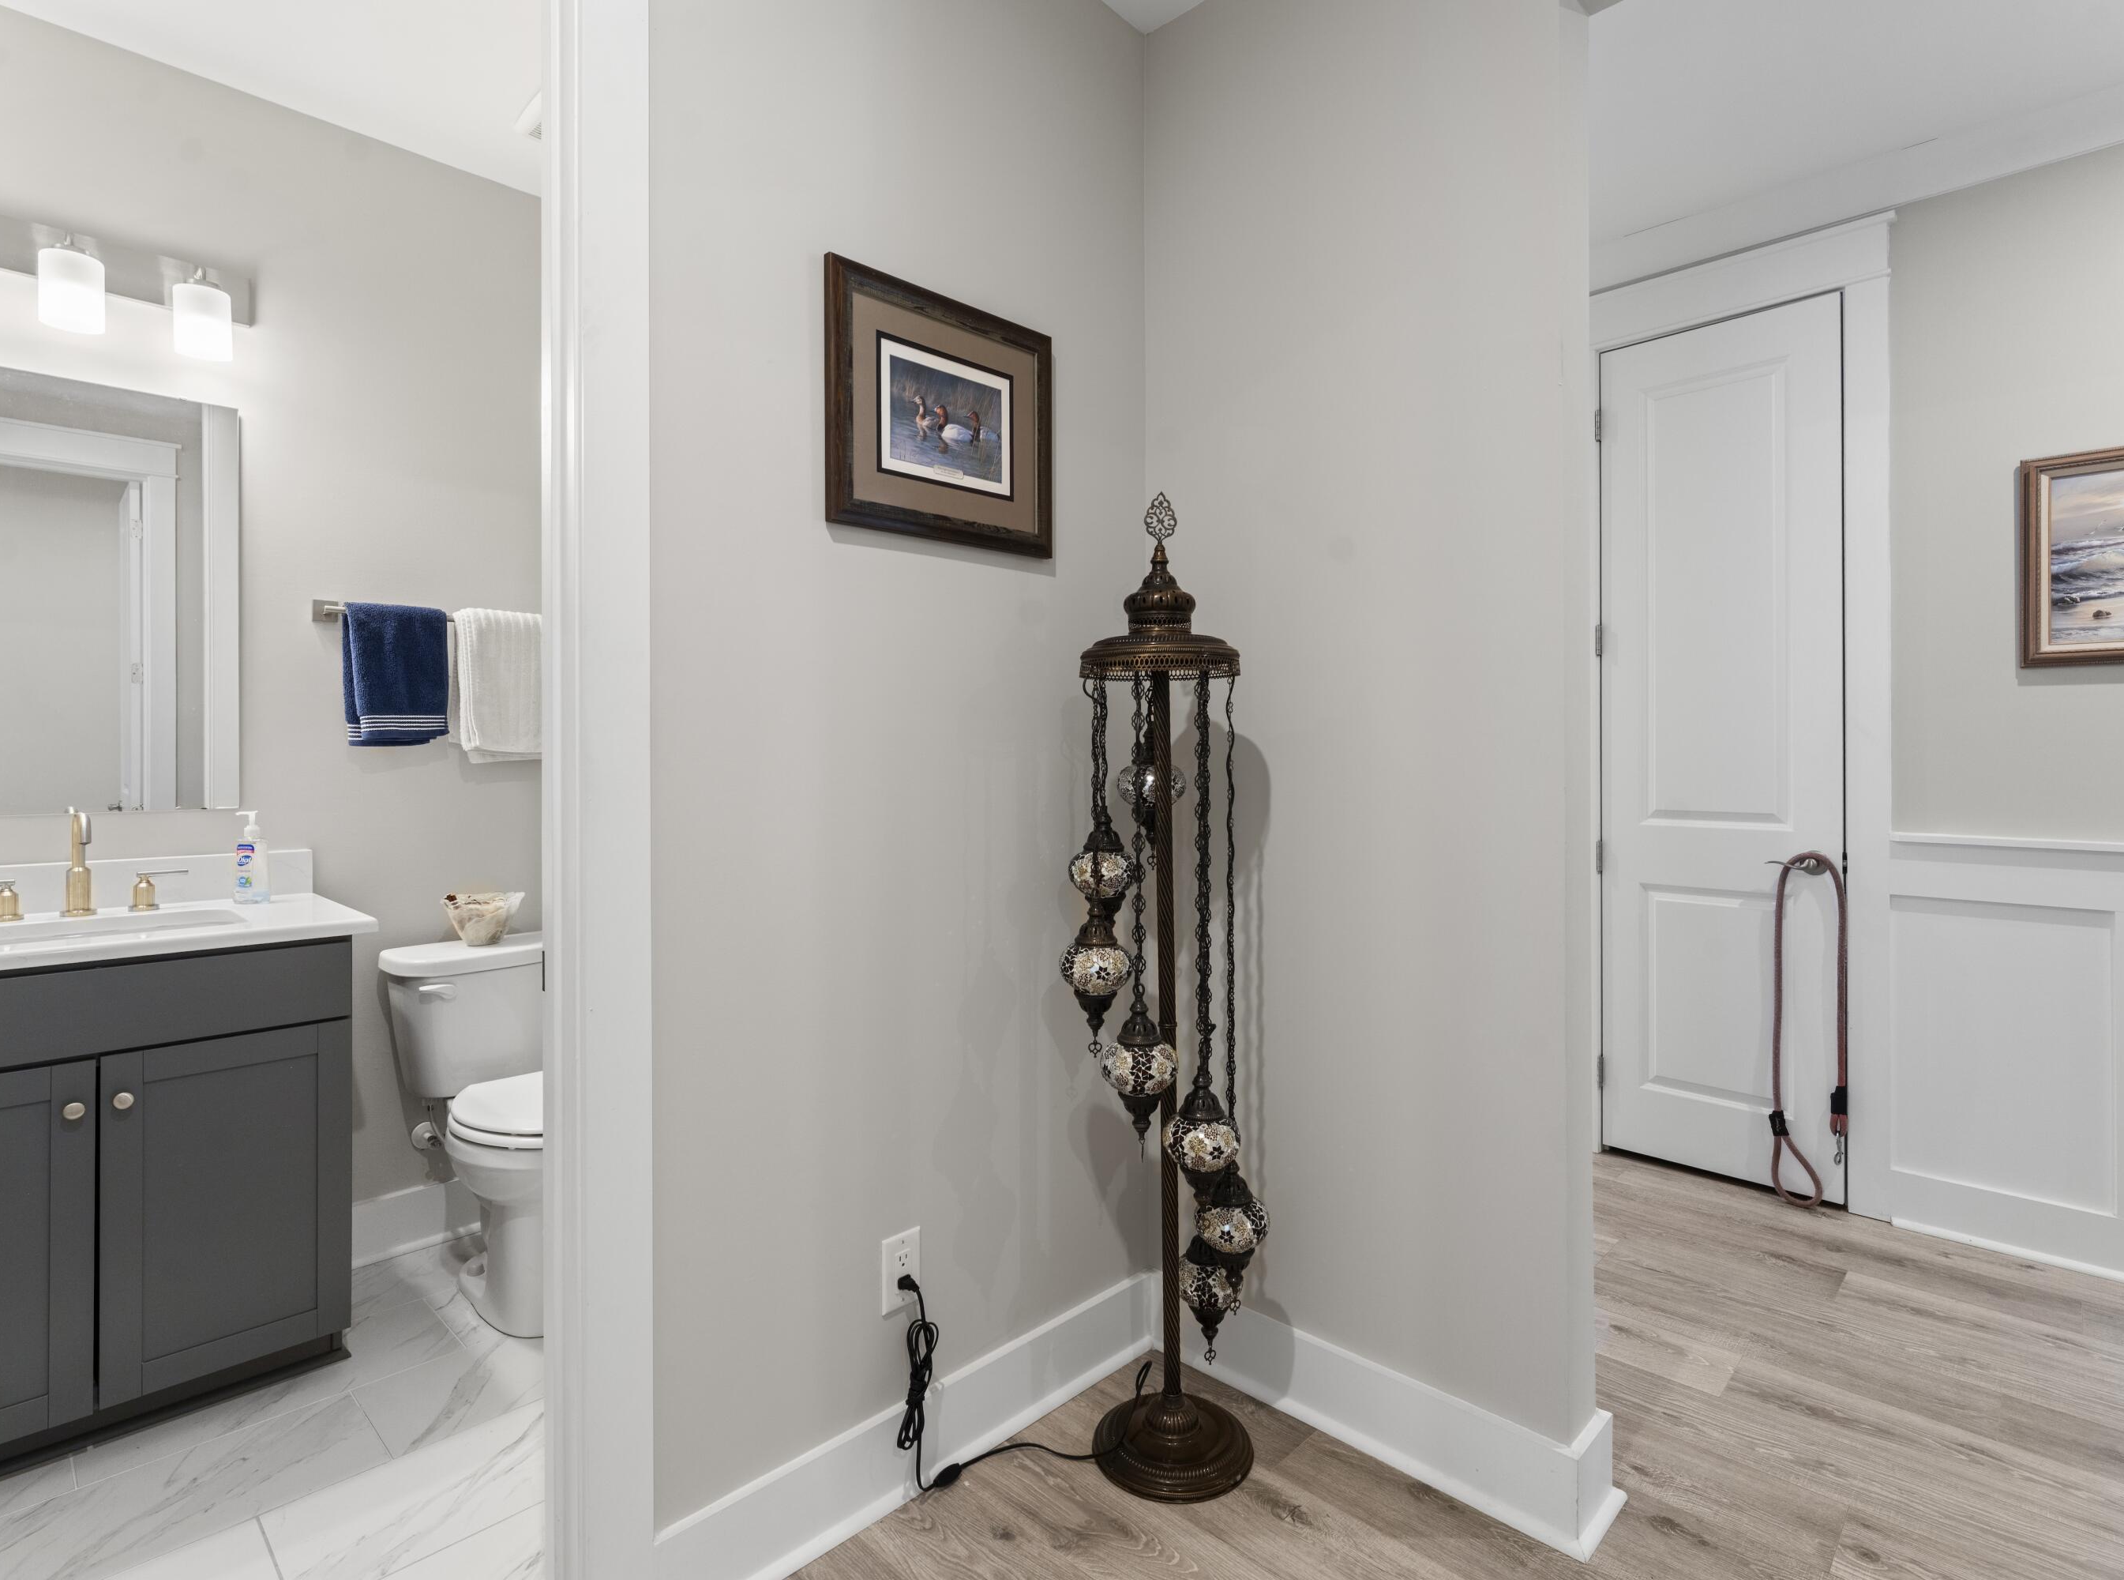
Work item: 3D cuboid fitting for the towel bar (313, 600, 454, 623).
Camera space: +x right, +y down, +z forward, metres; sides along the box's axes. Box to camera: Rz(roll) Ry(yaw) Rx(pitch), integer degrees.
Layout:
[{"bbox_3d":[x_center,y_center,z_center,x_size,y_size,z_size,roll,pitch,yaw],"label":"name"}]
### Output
[{"bbox_3d":[-1.484,-0.415,2.460,0.600,0.050,0.076,-1,1,-45],"label":"towel bar"}]

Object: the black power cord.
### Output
[{"bbox_3d":[-0.029,1.001,1.756,0.480,0.360,0.190,-1,1,-44],"label":"black power cord"}]

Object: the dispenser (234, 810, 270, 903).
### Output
[{"bbox_3d":[-1.817,0.150,2.214,0.060,0.195,0.046,0,1,9],"label":"dispenser"}]

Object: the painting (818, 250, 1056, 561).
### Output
[{"bbox_3d":[-0.195,-0.650,1.740,0.485,0.415,0.025,-1,1,-44],"label":"painting"}]

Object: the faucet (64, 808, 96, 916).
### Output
[{"bbox_3d":[-2.008,0.153,2.020,0.055,0.215,0.155,-1,1,-44],"label":"faucet"}]

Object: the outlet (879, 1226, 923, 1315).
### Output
[{"bbox_3d":[-0.265,0.798,1.635,0.078,0.122,0.014,-1,1,-45],"label":"outlet"}]

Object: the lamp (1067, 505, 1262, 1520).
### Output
[{"bbox_3d":[0.180,0.320,1.725,0.345,1.670,0.345,0,1,0],"label":"lamp"}]

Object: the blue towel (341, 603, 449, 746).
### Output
[{"bbox_3d":[-1.580,-0.270,2.342,0.210,0.325,0.090,-1,1,-45],"label":"blue towel"}]

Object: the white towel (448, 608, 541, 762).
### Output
[{"bbox_3d":[-1.401,-0.255,2.519,0.270,0.365,0.090,-1,1,-45],"label":"white towel"}]

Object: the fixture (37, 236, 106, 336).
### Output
[{"bbox_3d":[-1.992,-1.012,1.986,0.097,0.150,0.110,-1,1,-44],"label":"fixture"}]

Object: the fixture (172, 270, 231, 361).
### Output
[{"bbox_3d":[-1.783,-0.978,2.044,0.098,0.160,0.110,-1,1,-45],"label":"fixture"}]

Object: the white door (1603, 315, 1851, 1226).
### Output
[{"bbox_3d":[1.919,-0.120,2.892,0.590,2.450,0.042,1,1,42],"label":"white door"}]

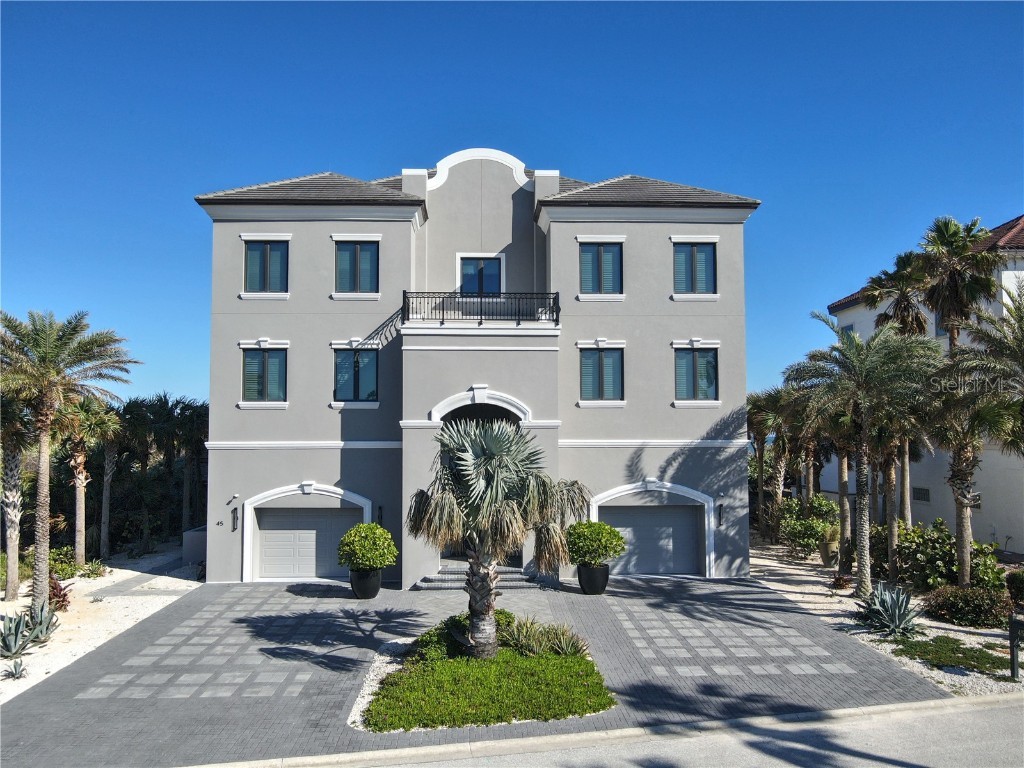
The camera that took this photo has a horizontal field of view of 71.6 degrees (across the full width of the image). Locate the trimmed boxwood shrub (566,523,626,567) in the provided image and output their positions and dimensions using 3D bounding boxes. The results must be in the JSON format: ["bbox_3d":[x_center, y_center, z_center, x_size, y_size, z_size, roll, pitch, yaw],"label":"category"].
[{"bbox_3d":[2.420,4.671,21.351,1.800,1.380,1.750,0,-3,-3],"label":"trimmed boxwood shrub"}]

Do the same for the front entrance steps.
[{"bbox_3d":[-0.994,6.124,22.414,4.300,0.500,1.250,0,-3,-2],"label":"front entrance steps"}]

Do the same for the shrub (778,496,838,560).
[{"bbox_3d":[11.039,5.418,27.157,2.100,2.150,2.000,0,-3,-3],"label":"shrub"}]

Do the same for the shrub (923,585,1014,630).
[{"bbox_3d":[11.427,5.584,18.174,2.100,0.880,1.500,0,-3,-3],"label":"shrub"}]

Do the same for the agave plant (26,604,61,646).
[{"bbox_3d":[-10.986,5.574,16.708,0.820,0.860,0.820,0,-3,-3],"label":"agave plant"}]

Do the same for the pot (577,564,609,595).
[{"bbox_3d":[2.474,5.864,21.476,0.950,0.890,0.950,0,-3,0],"label":"pot"}]

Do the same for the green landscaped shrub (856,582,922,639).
[{"bbox_3d":[9.217,5.425,17.336,1.600,1.250,1.550,0,-3,-2],"label":"green landscaped shrub"}]

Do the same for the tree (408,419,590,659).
[{"bbox_3d":[-0.339,3.378,15.823,3.800,5.100,3.700,0,-3,-3],"label":"tree"}]

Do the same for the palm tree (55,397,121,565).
[{"bbox_3d":[-15.711,3.560,26.277,2.400,6.150,2.400,0,-3,-2],"label":"palm tree"}]

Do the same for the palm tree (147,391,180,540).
[{"bbox_3d":[-15.220,3.666,31.187,1.700,6.500,1.700,0,-3,-2],"label":"palm tree"}]

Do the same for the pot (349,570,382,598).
[{"bbox_3d":[-4.340,5.866,21.075,0.940,0.880,0.940,0,-3,-2],"label":"pot"}]

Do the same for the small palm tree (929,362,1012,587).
[{"bbox_3d":[14.132,2.745,22.216,2.600,6.950,2.600,0,-3,-3],"label":"small palm tree"}]

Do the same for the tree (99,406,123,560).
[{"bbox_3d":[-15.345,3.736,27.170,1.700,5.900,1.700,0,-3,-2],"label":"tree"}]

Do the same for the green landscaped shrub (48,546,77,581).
[{"bbox_3d":[-15.242,6.015,24.129,1.100,1.000,1.100,0,-3,-2],"label":"green landscaped shrub"}]

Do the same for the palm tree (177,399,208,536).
[{"bbox_3d":[-13.636,3.748,30.455,2.000,5.950,2.000,0,-3,-3],"label":"palm tree"}]

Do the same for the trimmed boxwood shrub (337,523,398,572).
[{"bbox_3d":[-4.278,4.798,21.137,1.800,1.420,1.800,0,-3,-2],"label":"trimmed boxwood shrub"}]

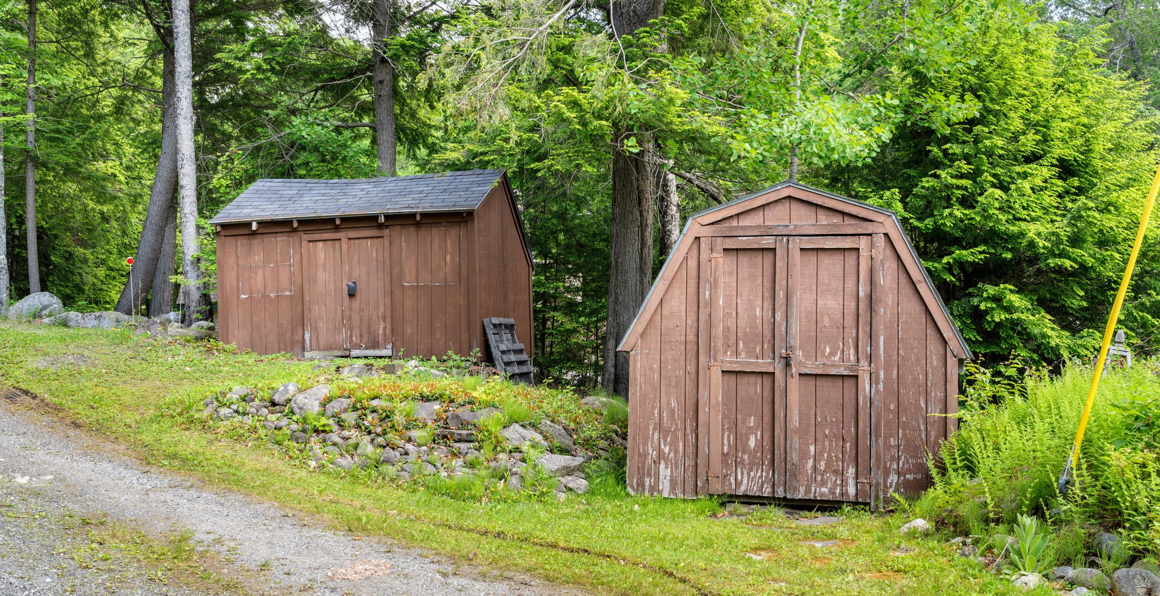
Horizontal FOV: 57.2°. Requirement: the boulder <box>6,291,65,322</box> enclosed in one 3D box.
[{"bbox_3d":[-9.121,0.137,17.800,0.956,0.495,0.750,0,0,0],"label":"boulder"}]

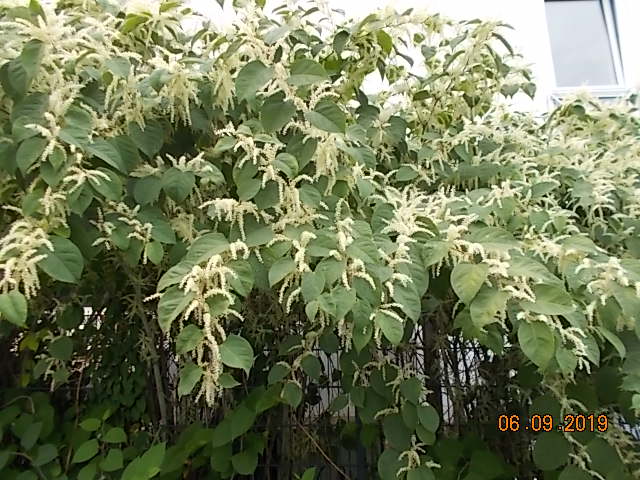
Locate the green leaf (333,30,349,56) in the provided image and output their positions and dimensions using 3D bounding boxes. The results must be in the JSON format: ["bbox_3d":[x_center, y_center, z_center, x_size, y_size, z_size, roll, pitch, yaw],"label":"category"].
[{"bbox_3d":[0.090,-0.858,2.100,0.066,0.114,0.030,11,22,-2],"label":"green leaf"}]

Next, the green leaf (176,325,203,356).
[{"bbox_3d":[-0.445,0.342,1.650,0.108,0.091,0.024,-34,-21,-34],"label":"green leaf"}]

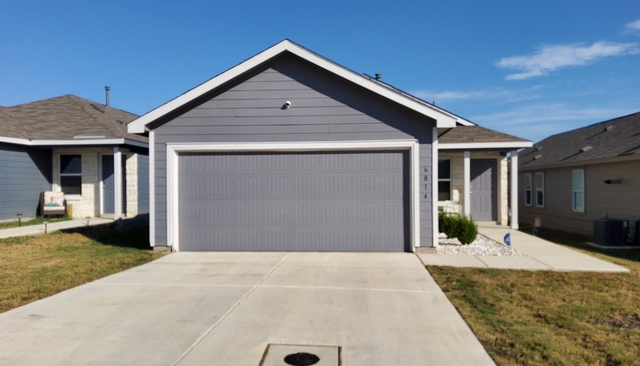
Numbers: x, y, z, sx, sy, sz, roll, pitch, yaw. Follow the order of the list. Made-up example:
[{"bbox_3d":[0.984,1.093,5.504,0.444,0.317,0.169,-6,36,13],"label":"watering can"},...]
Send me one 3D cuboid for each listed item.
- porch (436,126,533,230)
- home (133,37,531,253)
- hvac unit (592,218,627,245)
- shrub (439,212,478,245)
[{"bbox_3d":[4.649,-0.224,14.834,3.250,3.200,1.750,0,0,5],"label":"porch"},{"bbox_3d":[1.594,-1.035,17.226,9.700,4.950,15.700,0,0,5],"label":"home"},{"bbox_3d":[8.334,1.384,13.790,0.680,0.750,0.680,0,0,5],"label":"hvac unit"},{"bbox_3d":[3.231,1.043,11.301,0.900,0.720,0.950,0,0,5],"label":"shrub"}]

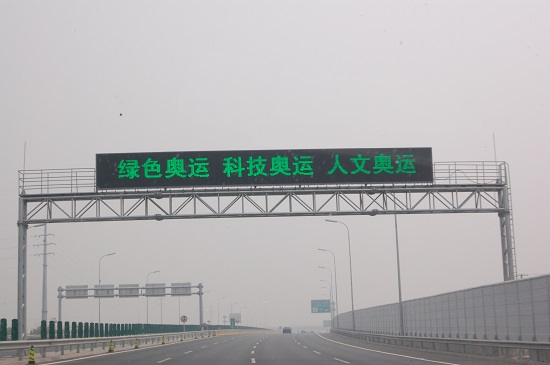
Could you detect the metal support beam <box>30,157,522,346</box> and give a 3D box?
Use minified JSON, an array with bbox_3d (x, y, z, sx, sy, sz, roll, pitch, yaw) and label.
[{"bbox_3d":[-0.269,3.735,42.084,23.863,9.027,1.200,-1,-10,-3],"label":"metal support beam"}]

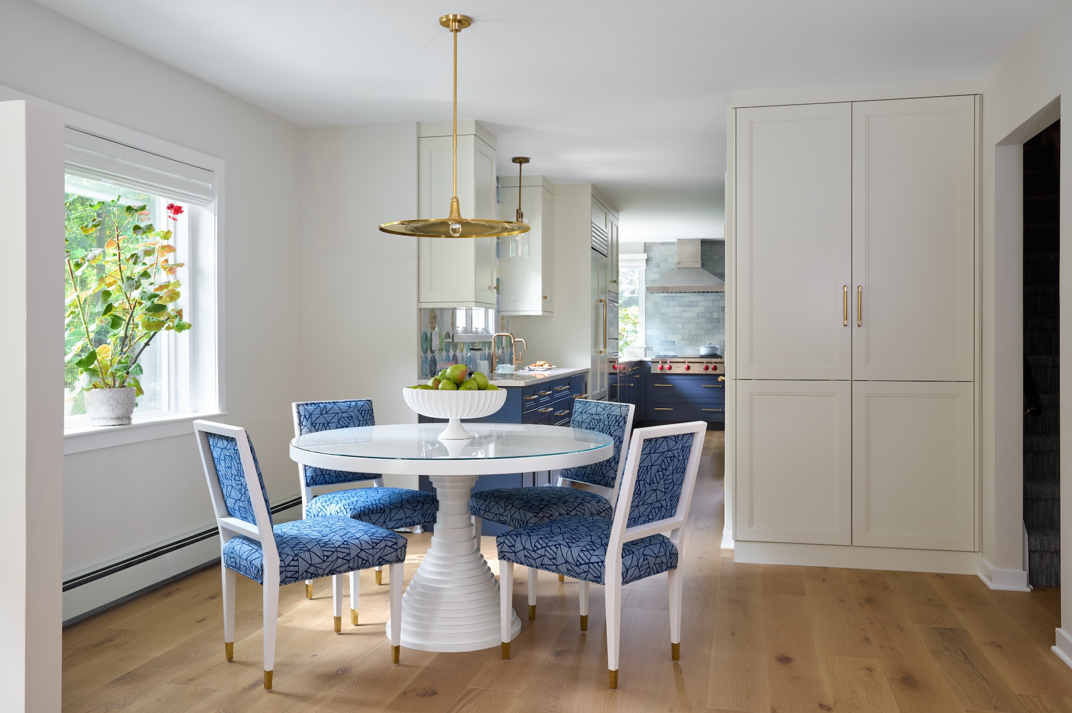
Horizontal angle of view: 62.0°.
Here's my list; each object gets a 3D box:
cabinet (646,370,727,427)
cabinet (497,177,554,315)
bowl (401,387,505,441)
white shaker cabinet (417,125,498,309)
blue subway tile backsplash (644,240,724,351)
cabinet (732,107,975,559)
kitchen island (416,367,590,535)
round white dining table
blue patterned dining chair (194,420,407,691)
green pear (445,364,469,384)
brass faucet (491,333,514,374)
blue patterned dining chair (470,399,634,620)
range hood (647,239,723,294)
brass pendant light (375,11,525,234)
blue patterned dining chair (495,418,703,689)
[{"bbox_3d":[1.923,0.519,11.372,0.980,0.730,0.620,0,1,13],"label":"cabinet"},{"bbox_3d":[-0.078,-0.891,7.370,0.368,1.105,0.470,0,1,13],"label":"cabinet"},{"bbox_3d":[-0.329,0.232,3.630,0.425,0.205,0.425,0,1,0],"label":"bowl"},{"bbox_3d":[-0.487,-0.859,5.622,0.368,1.124,0.471,0,1,13],"label":"white shaker cabinet"},{"bbox_3d":[2.003,-0.760,11.700,1.220,1.500,0.040,0,1,13],"label":"blue subway tile backsplash"},{"bbox_3d":[1.650,-0.116,4.741,1.180,2.380,0.500,0,1,13],"label":"cabinet"},{"bbox_3d":[-0.147,0.598,6.454,0.640,0.880,2.200,0,1,13],"label":"kitchen island"},{"bbox_3d":[-0.336,0.715,3.600,1.300,0.768,1.300,0,1,0],"label":"round white dining table"},{"bbox_3d":[-0.869,0.677,3.251,0.609,0.885,0.500,-1,1,-40],"label":"blue patterned dining chair"},{"bbox_3d":[-0.318,0.069,3.599,0.088,0.078,0.078,-40,-9,9],"label":"green pear"},{"bbox_3d":[-0.243,-0.028,6.560,0.180,0.300,0.070,0,1,13],"label":"brass faucet"},{"bbox_3d":[0.084,0.658,4.058,0.609,0.885,0.500,-1,1,-35],"label":"blue patterned dining chair"},{"bbox_3d":[2.006,-1.178,11.638,1.066,0.712,0.620,0,1,13],"label":"range hood"},{"bbox_3d":[-0.327,-0.924,3.610,0.610,0.875,0.610,0,1,0],"label":"brass pendant light"},{"bbox_3d":[0.249,0.674,3.237,0.609,0.885,0.500,1,2,42],"label":"blue patterned dining chair"}]

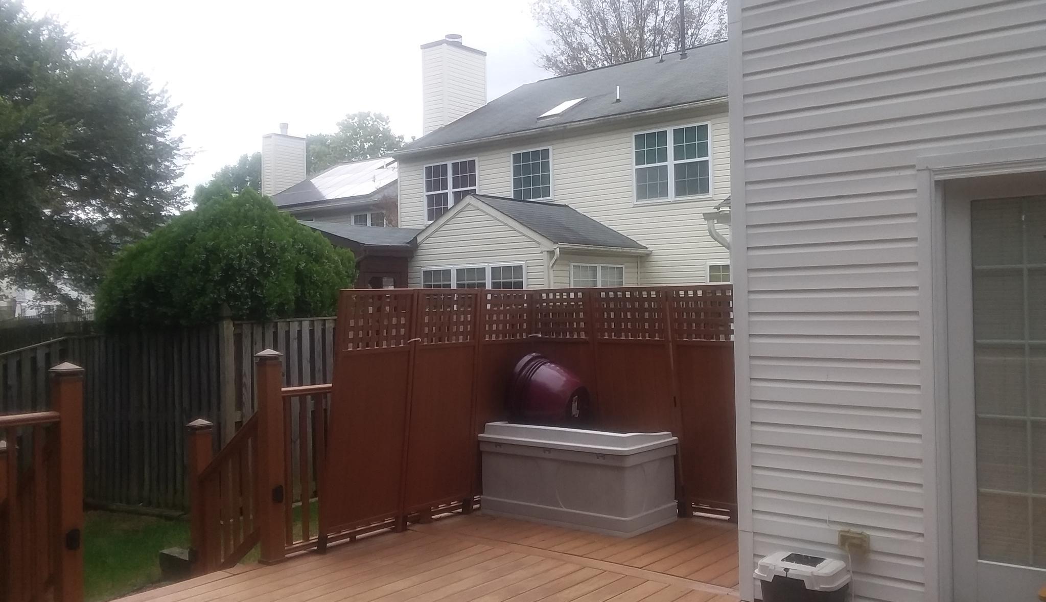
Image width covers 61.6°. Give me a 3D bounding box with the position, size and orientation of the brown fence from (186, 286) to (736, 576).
[{"bbox_3d":[-0.279,0.865,5.953,2.980,1.950,2.640,-1,0,40],"label":"brown fence"}]

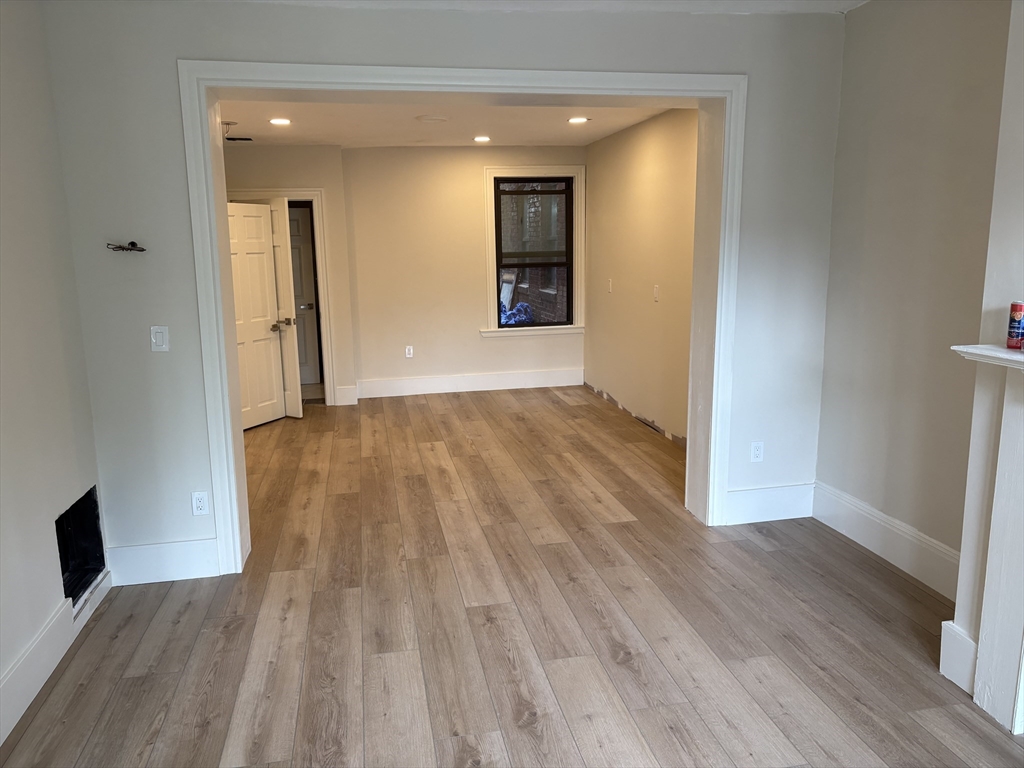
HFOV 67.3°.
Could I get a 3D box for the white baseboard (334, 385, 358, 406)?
[{"bbox_3d":[-1.694,0.123,7.863,0.229,0.183,0.025,-3,11,-12],"label":"white baseboard"}]

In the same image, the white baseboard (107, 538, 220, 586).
[{"bbox_3d":[-1.732,0.881,3.846,0.514,0.202,0.025,-3,11,-12],"label":"white baseboard"}]

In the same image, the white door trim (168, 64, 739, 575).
[{"bbox_3d":[-0.129,-0.317,3.970,2.787,2.466,0.040,-3,11,-12],"label":"white door trim"}]

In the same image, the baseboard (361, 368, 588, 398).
[{"bbox_3d":[-0.409,-0.009,8.446,2.530,0.188,0.025,-3,11,-13],"label":"baseboard"}]

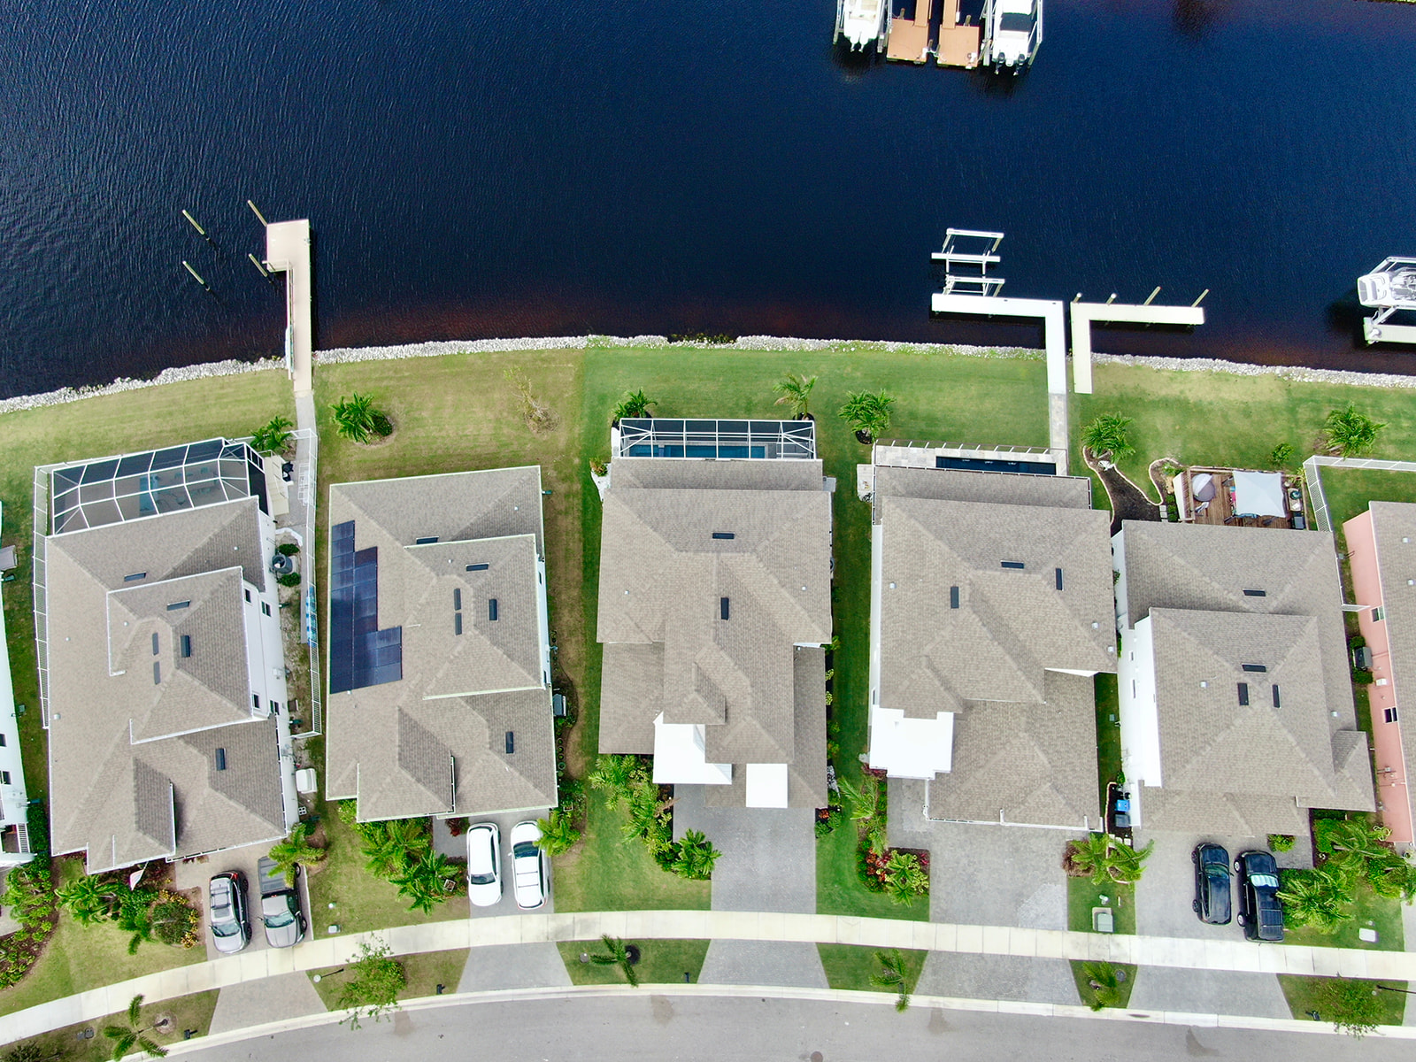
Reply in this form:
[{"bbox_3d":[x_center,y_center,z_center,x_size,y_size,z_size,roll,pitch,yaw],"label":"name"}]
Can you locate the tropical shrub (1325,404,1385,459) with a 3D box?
[{"bbox_3d":[42.851,-6.481,65.594,3.960,3.300,3.830,0,72,0],"label":"tropical shrub"}]

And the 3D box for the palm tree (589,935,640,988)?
[{"bbox_3d":[-5.194,24.203,55.521,2.700,4.500,2.660,0,72,0],"label":"palm tree"}]

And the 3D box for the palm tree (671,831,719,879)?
[{"bbox_3d":[-0.706,18.999,57.492,2.890,2.900,2.800,0,72,0],"label":"palm tree"}]

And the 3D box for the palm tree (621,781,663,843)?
[{"bbox_3d":[-3.852,16.612,58.398,2.540,3.600,3.640,0,72,0],"label":"palm tree"}]

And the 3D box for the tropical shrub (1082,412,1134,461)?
[{"bbox_3d":[26.547,-6.081,65.617,3.300,3.700,3.100,0,72,0],"label":"tropical shrub"}]

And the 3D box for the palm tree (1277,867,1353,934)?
[{"bbox_3d":[34.529,21.224,56.346,4.340,3.700,3.480,0,72,0],"label":"palm tree"}]

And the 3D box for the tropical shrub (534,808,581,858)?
[{"bbox_3d":[-8.722,17.895,57.747,2.700,3.100,2.400,0,72,0],"label":"tropical shrub"}]

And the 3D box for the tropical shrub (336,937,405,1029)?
[{"bbox_3d":[-18.416,25.062,54.568,3.830,4.700,4.560,0,72,0],"label":"tropical shrub"}]

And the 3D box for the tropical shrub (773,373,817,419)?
[{"bbox_3d":[5.827,-8.772,66.248,2.950,4.000,3.050,0,72,0],"label":"tropical shrub"}]

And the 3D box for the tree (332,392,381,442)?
[{"bbox_3d":[-23.519,-7.304,65.747,3.000,3.900,3.350,0,72,0],"label":"tree"}]

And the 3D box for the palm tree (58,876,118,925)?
[{"bbox_3d":[-35.200,21.206,56.457,3.400,3.500,2.650,0,72,0],"label":"palm tree"}]

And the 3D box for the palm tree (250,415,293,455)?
[{"bbox_3d":[-29.011,-6.232,65.706,2.750,3.300,2.700,0,72,0],"label":"palm tree"}]

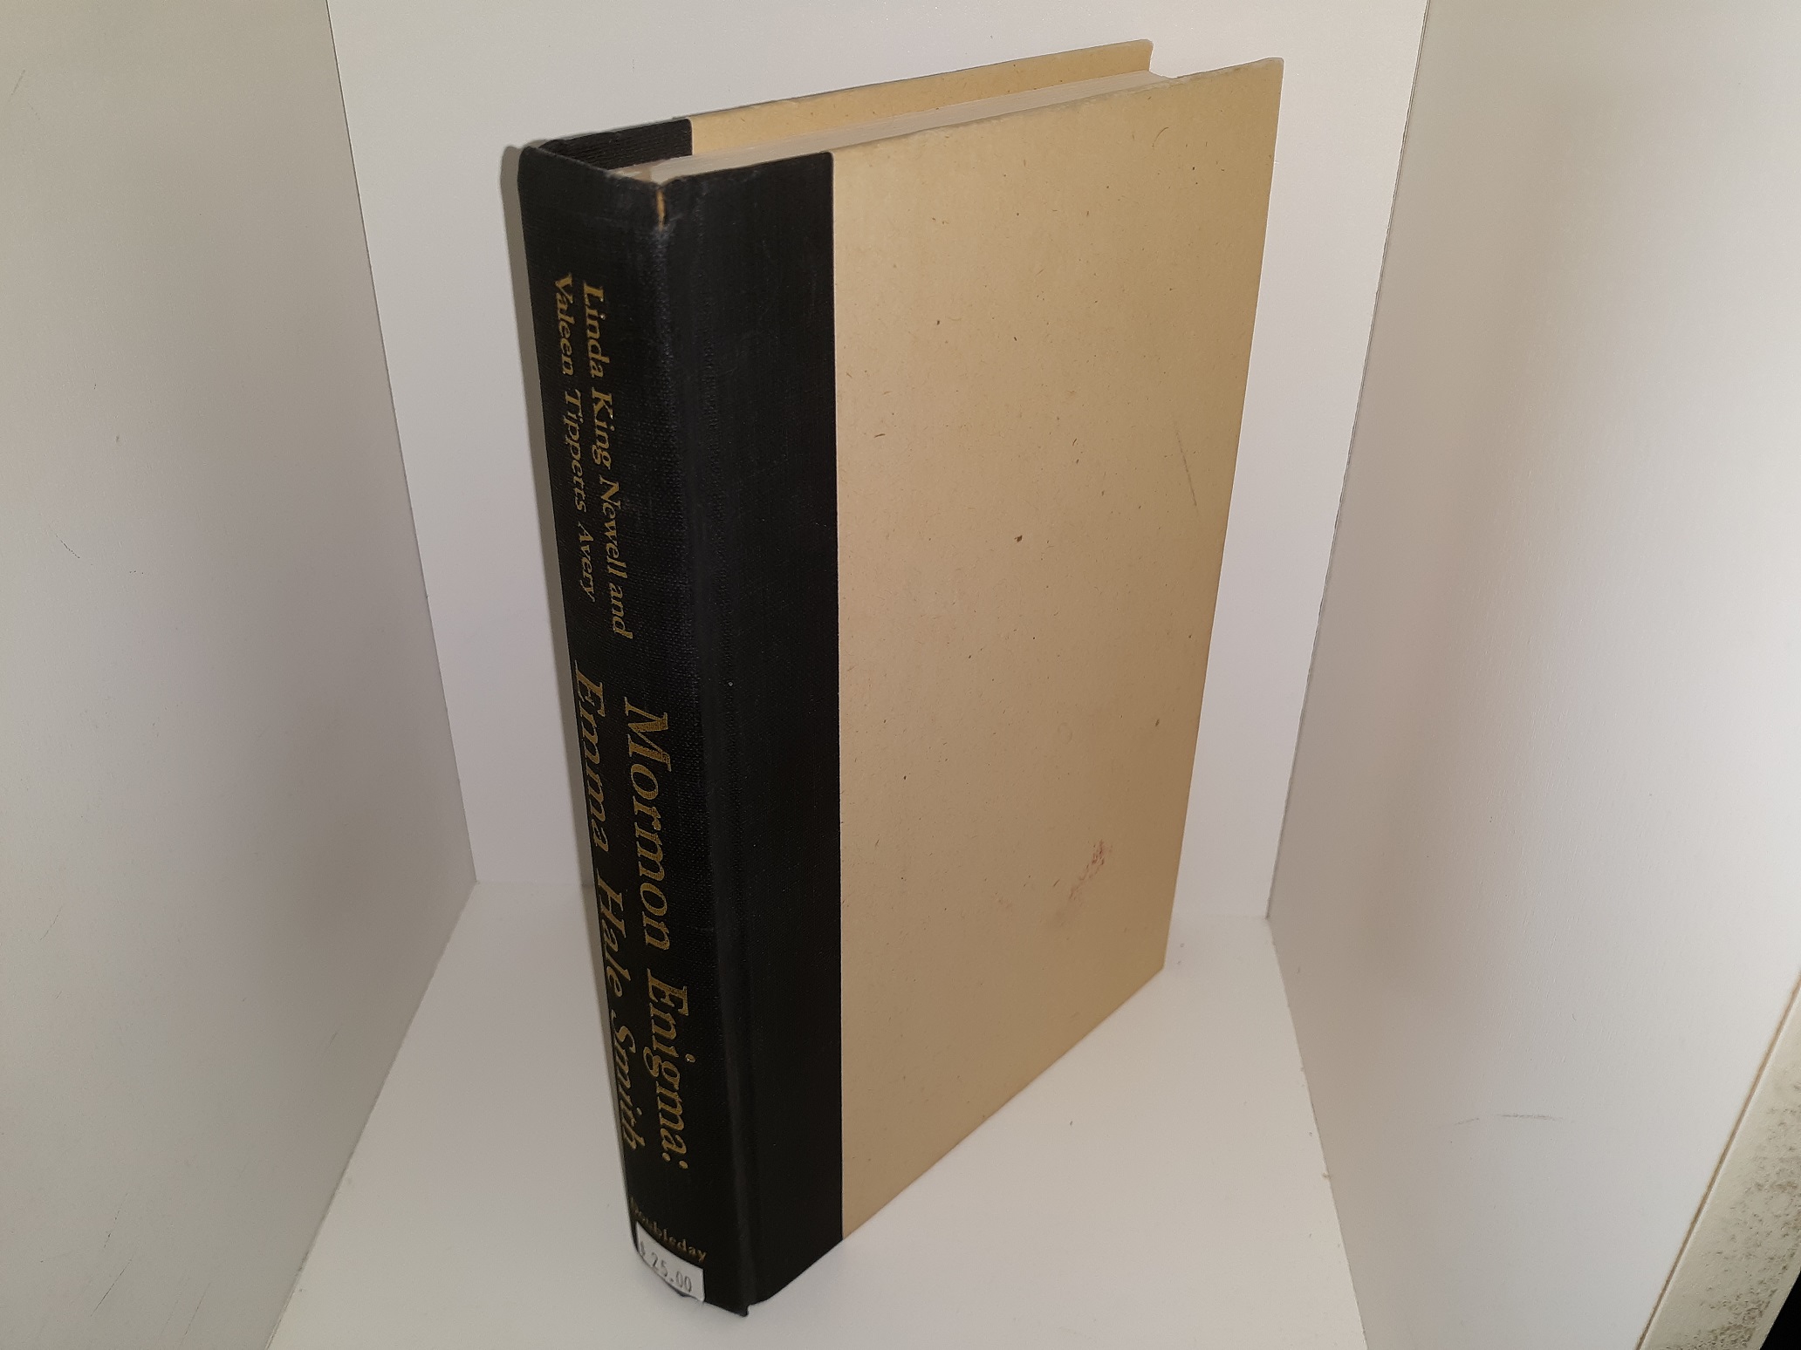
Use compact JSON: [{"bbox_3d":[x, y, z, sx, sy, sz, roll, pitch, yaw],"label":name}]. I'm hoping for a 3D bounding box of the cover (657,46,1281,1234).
[{"bbox_3d":[0.020,-0.002,0.321,0.032,0.241,0.128,27,40,36],"label":"cover"}]

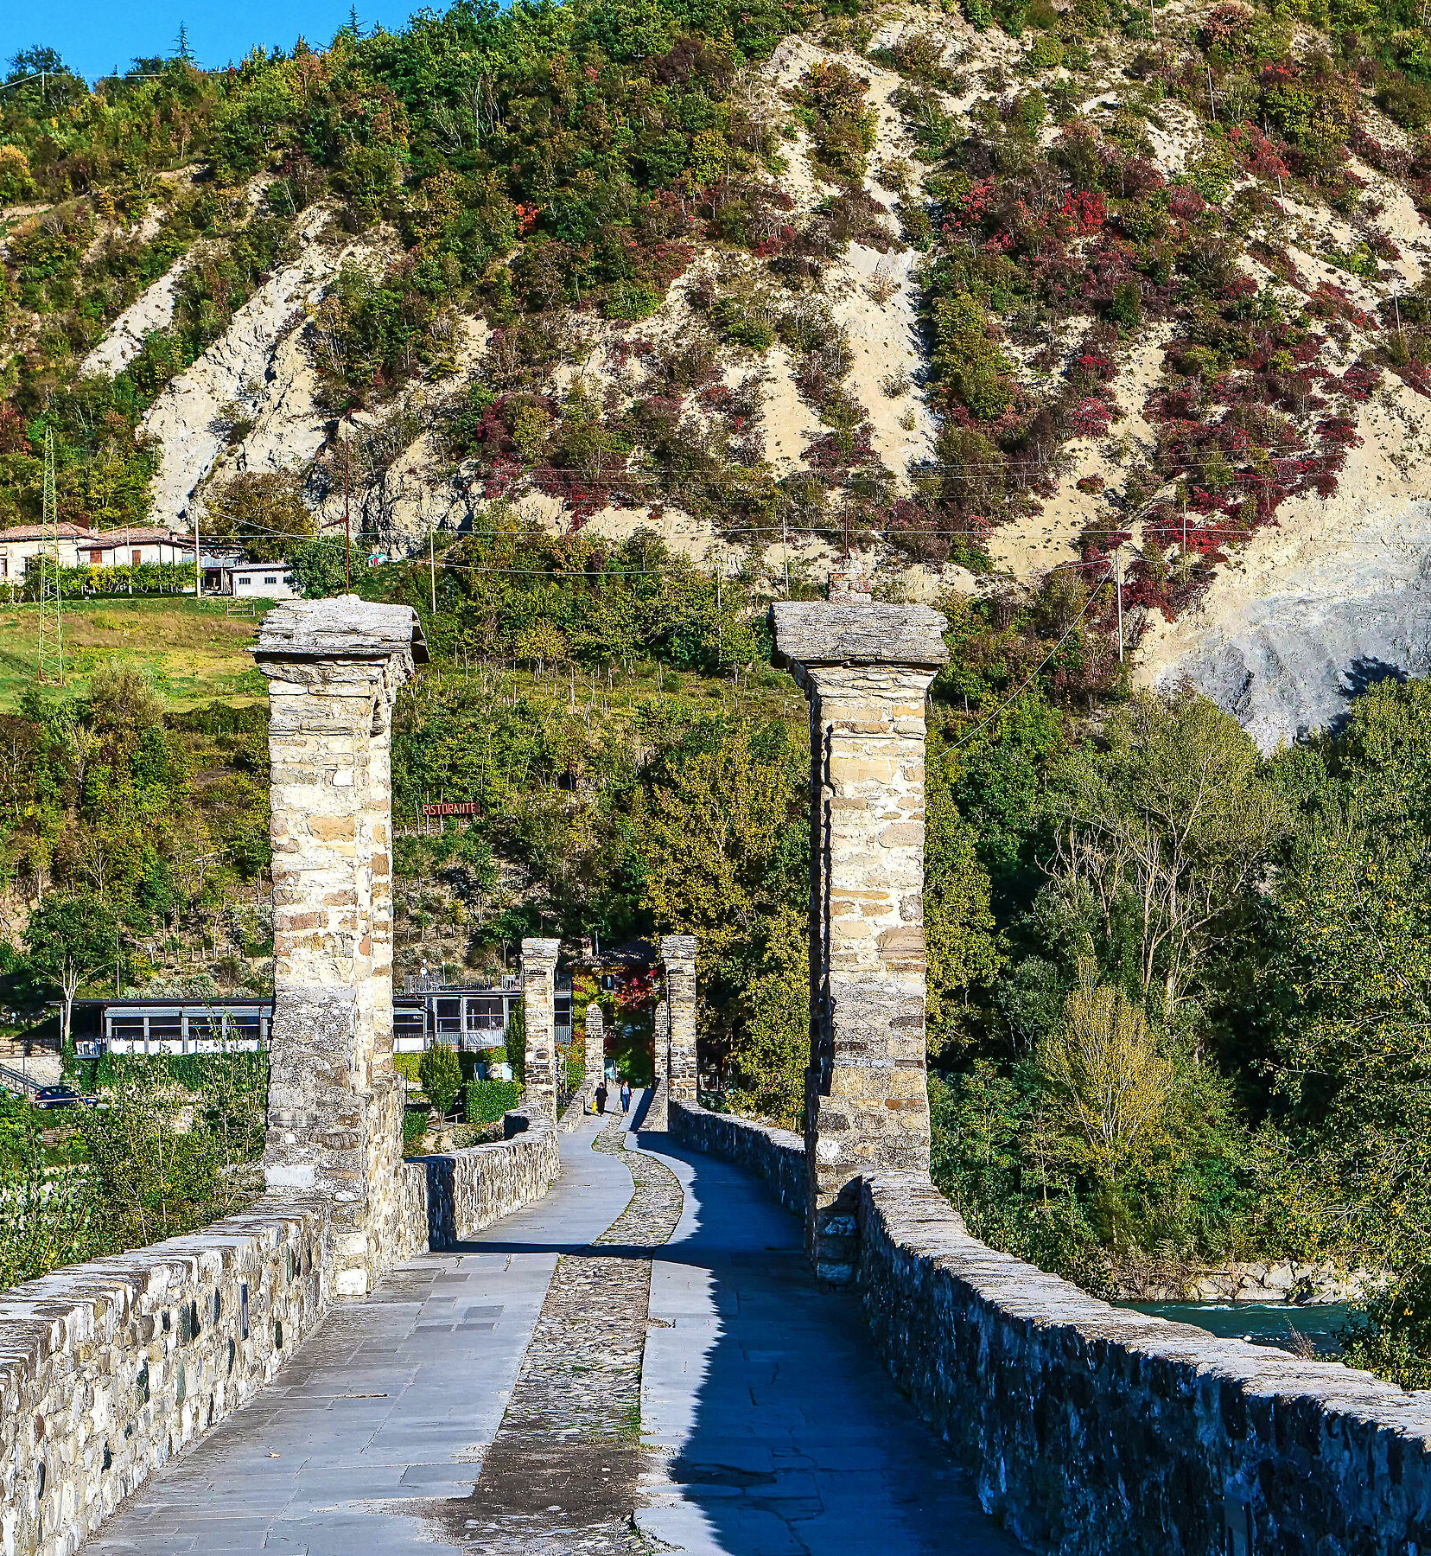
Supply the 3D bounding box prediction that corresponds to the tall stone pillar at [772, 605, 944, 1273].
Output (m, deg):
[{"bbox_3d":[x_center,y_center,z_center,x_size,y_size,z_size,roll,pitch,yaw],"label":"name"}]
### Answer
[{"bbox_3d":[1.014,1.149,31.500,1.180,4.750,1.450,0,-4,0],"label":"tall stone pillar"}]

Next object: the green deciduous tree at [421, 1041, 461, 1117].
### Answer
[{"bbox_3d":[-12.787,14.107,212.000,1.950,3.700,1.950,0,-4,0],"label":"green deciduous tree"}]

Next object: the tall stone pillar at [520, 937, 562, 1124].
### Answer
[{"bbox_3d":[-4.419,6.486,115.000,1.050,4.850,1.300,0,-4,0],"label":"tall stone pillar"}]

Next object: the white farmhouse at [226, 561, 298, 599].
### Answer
[{"bbox_3d":[-41.771,-18.158,420.000,6.600,3.300,4.800,0,-4,0],"label":"white farmhouse"}]

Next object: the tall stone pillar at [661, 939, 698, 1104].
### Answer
[{"bbox_3d":[-0.880,6.445,115.000,1.000,4.900,1.300,0,-4,0],"label":"tall stone pillar"}]

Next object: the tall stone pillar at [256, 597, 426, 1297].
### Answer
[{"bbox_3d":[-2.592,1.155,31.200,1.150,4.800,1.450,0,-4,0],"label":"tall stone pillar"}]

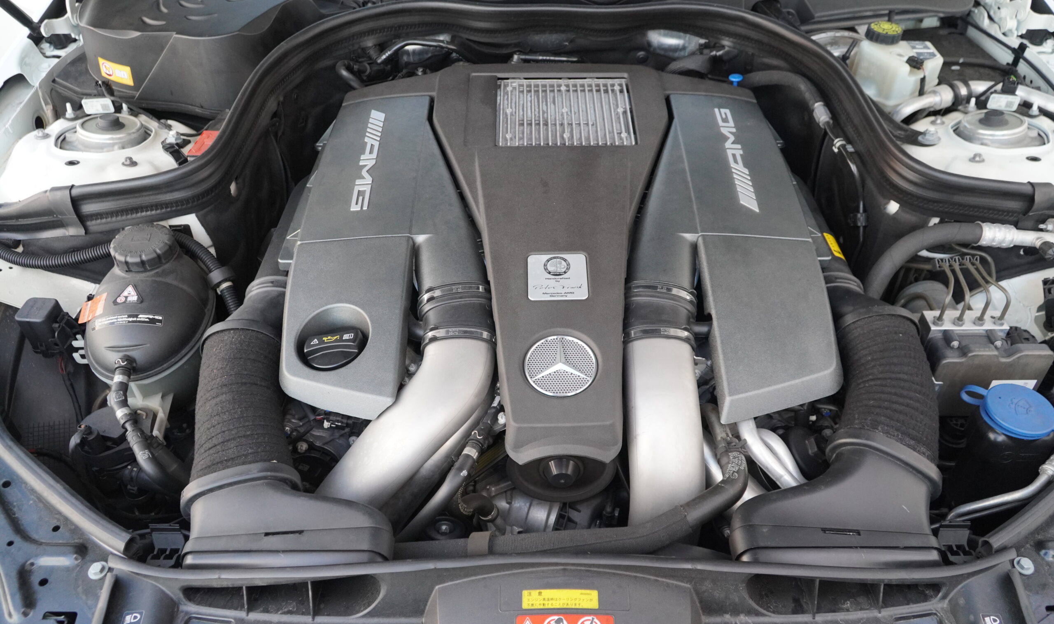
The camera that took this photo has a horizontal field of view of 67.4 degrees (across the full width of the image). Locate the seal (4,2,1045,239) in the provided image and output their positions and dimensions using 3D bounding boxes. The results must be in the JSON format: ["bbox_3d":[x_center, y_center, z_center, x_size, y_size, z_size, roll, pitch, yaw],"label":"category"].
[{"bbox_3d":[0.000,-0.254,1.022,1.220,0.150,0.400,0,42,0],"label":"seal"}]

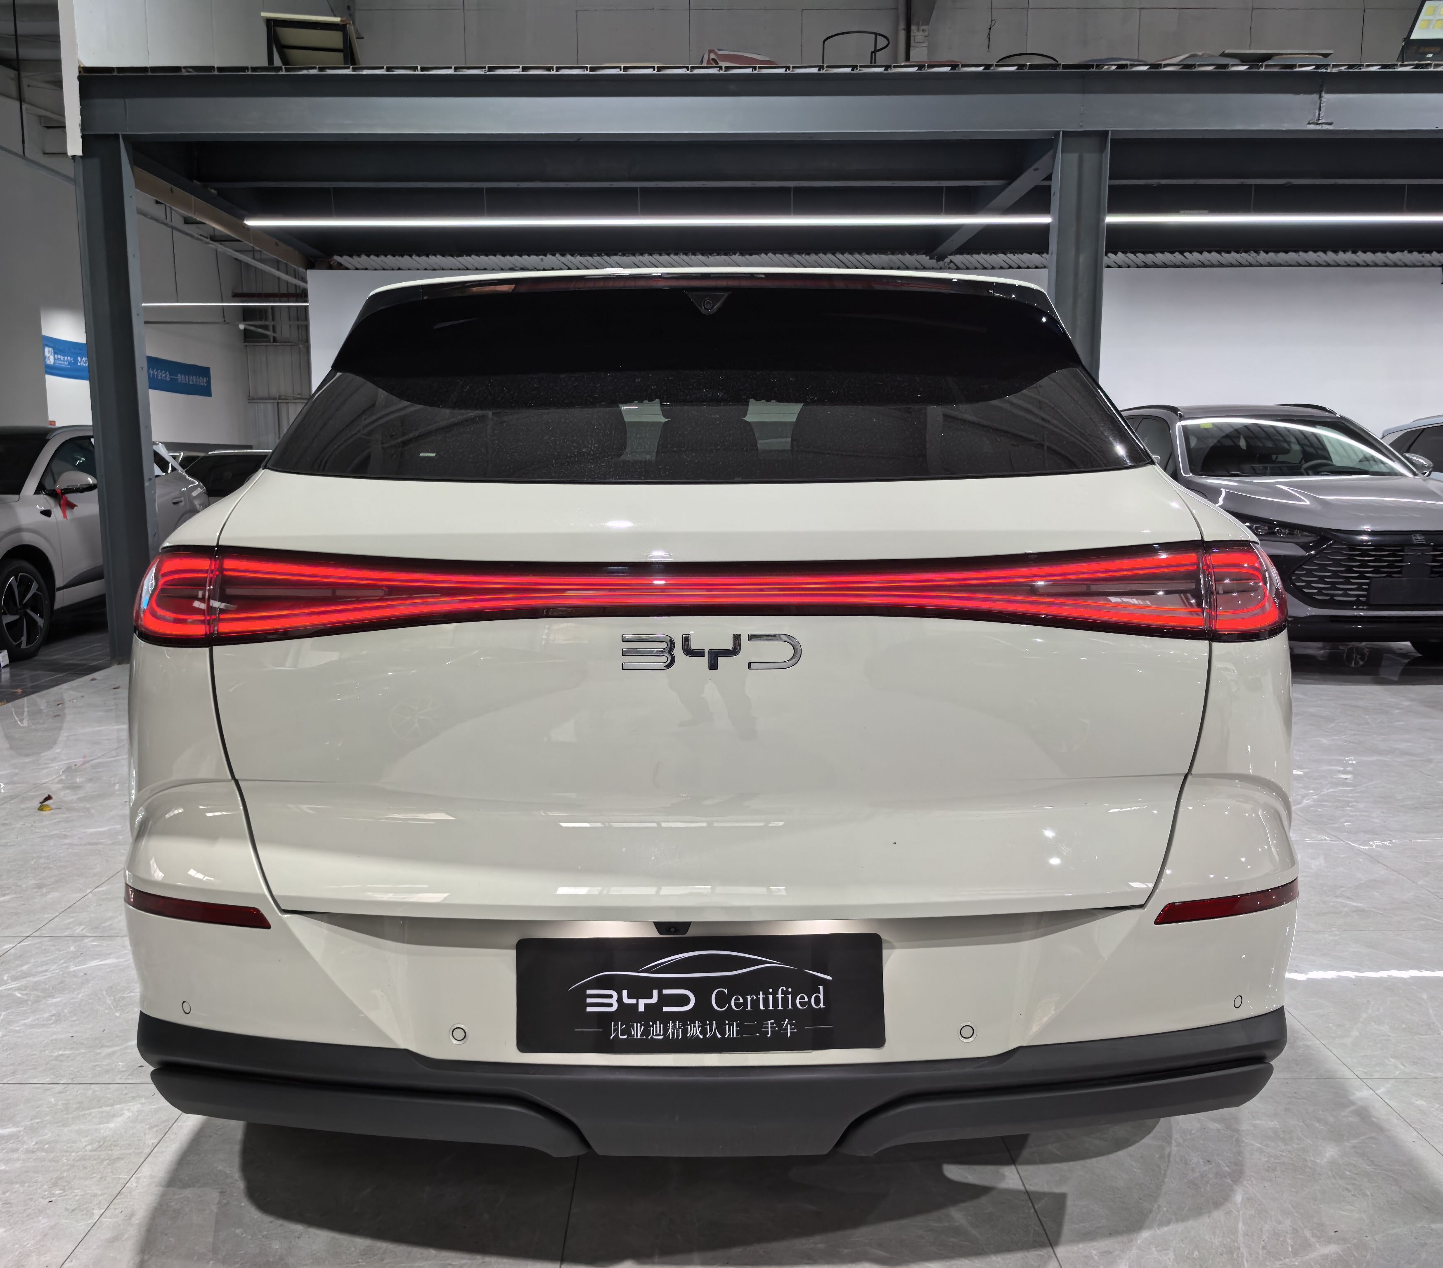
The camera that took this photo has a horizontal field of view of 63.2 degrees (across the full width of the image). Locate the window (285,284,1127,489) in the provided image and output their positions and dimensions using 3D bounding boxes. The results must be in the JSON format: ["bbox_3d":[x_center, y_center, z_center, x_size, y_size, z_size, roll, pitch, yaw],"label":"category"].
[{"bbox_3d":[-0.014,-0.376,1.771,1.330,0.465,0.120,0,-33,-1],"label":"window"}]

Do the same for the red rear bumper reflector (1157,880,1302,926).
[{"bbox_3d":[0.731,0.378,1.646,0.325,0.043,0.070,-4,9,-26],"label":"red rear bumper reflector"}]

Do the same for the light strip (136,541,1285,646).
[{"bbox_3d":[-0.010,-0.045,1.611,1.720,0.148,0.250,0,8,-1],"label":"light strip"}]

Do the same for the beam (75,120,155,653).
[{"bbox_3d":[-3.720,-1.409,7.269,0.295,3.210,0.170,0,8,-1],"label":"beam"}]

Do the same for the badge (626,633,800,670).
[{"bbox_3d":[-0.013,0.025,1.540,0.236,0.048,0.015,0,8,-1],"label":"badge"}]

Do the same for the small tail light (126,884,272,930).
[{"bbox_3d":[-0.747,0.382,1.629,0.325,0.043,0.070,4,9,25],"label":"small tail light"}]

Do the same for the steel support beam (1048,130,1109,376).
[{"bbox_3d":[2.185,-1.411,7.339,0.295,3.210,0.170,0,8,-1],"label":"steel support beam"}]

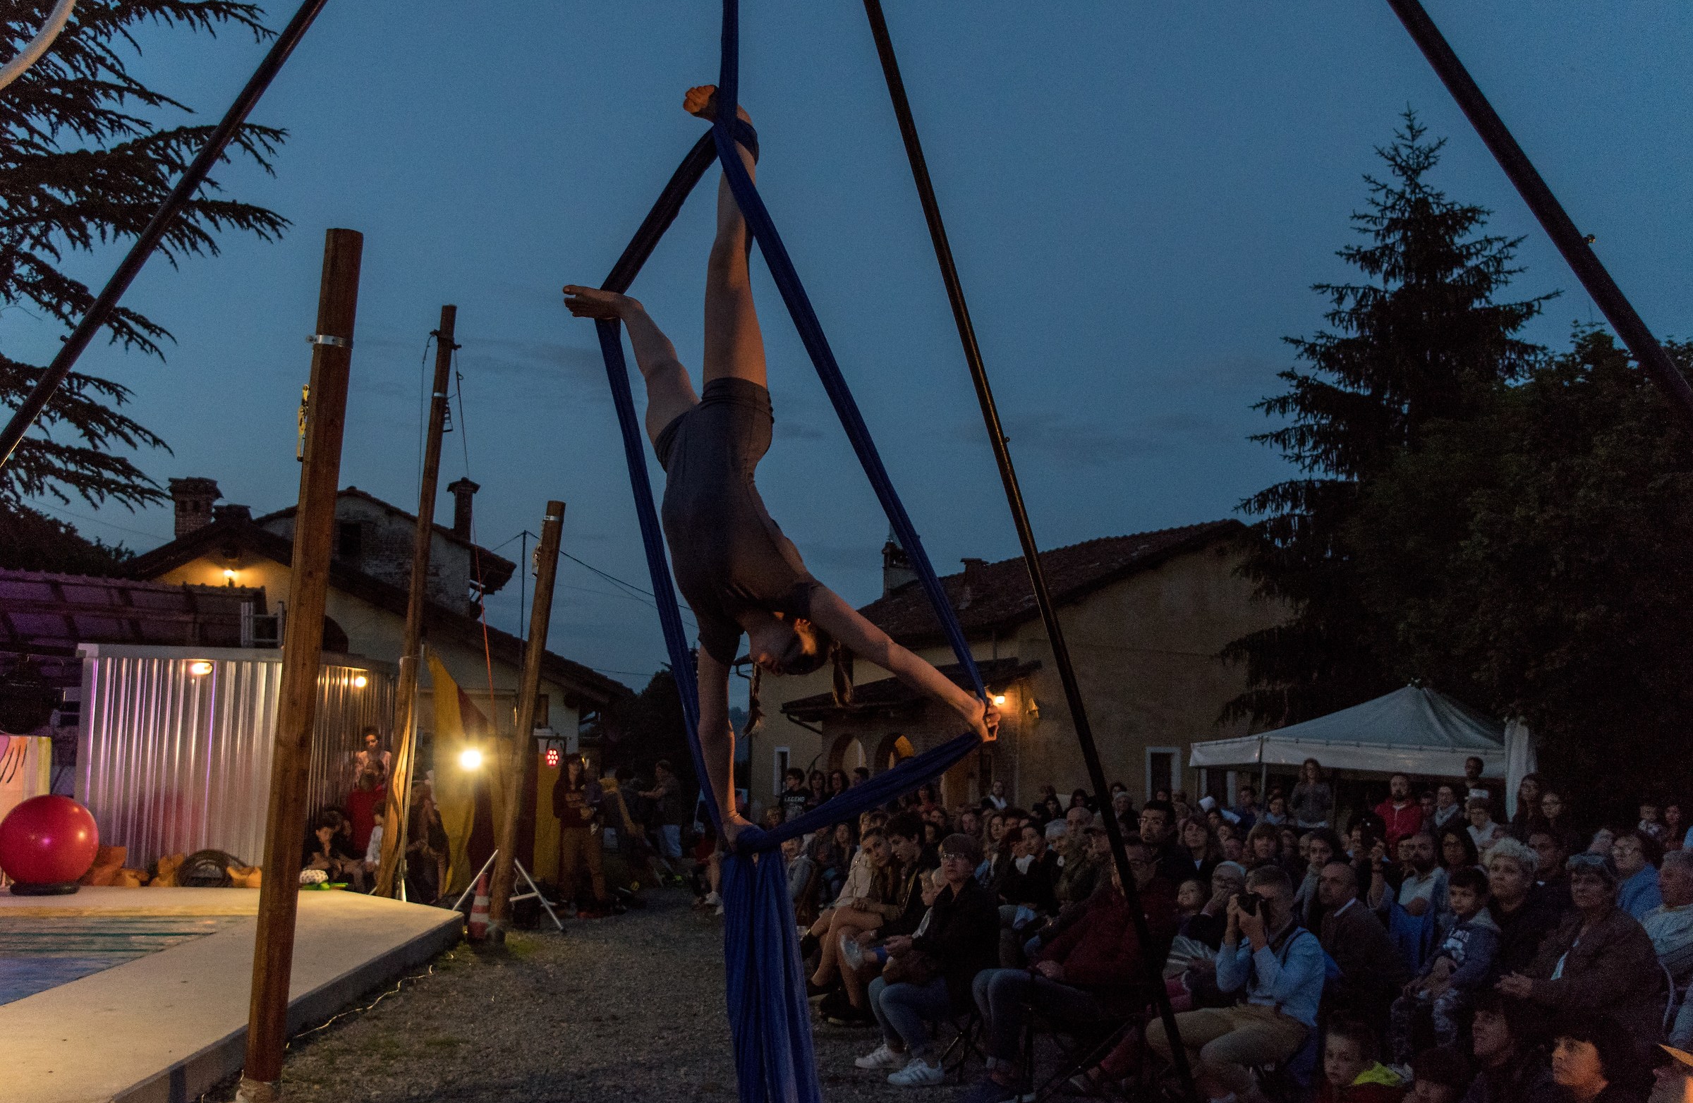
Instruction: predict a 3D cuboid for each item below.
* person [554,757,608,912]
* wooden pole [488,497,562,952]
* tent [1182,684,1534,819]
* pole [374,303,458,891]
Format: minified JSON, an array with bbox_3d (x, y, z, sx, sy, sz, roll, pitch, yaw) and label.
[{"bbox_3d":[-2.776,2.980,17.821,0.560,1.631,0.420,2,-6,-6],"label":"person"},{"bbox_3d":[-2.959,1.545,15.751,0.170,4.051,0.170,7,-6,0],"label":"wooden pole"},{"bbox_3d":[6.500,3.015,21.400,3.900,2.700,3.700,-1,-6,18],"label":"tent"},{"bbox_3d":[-4.599,0.541,18.152,0.180,6.490,0.180,5,-6,0],"label":"pole"}]

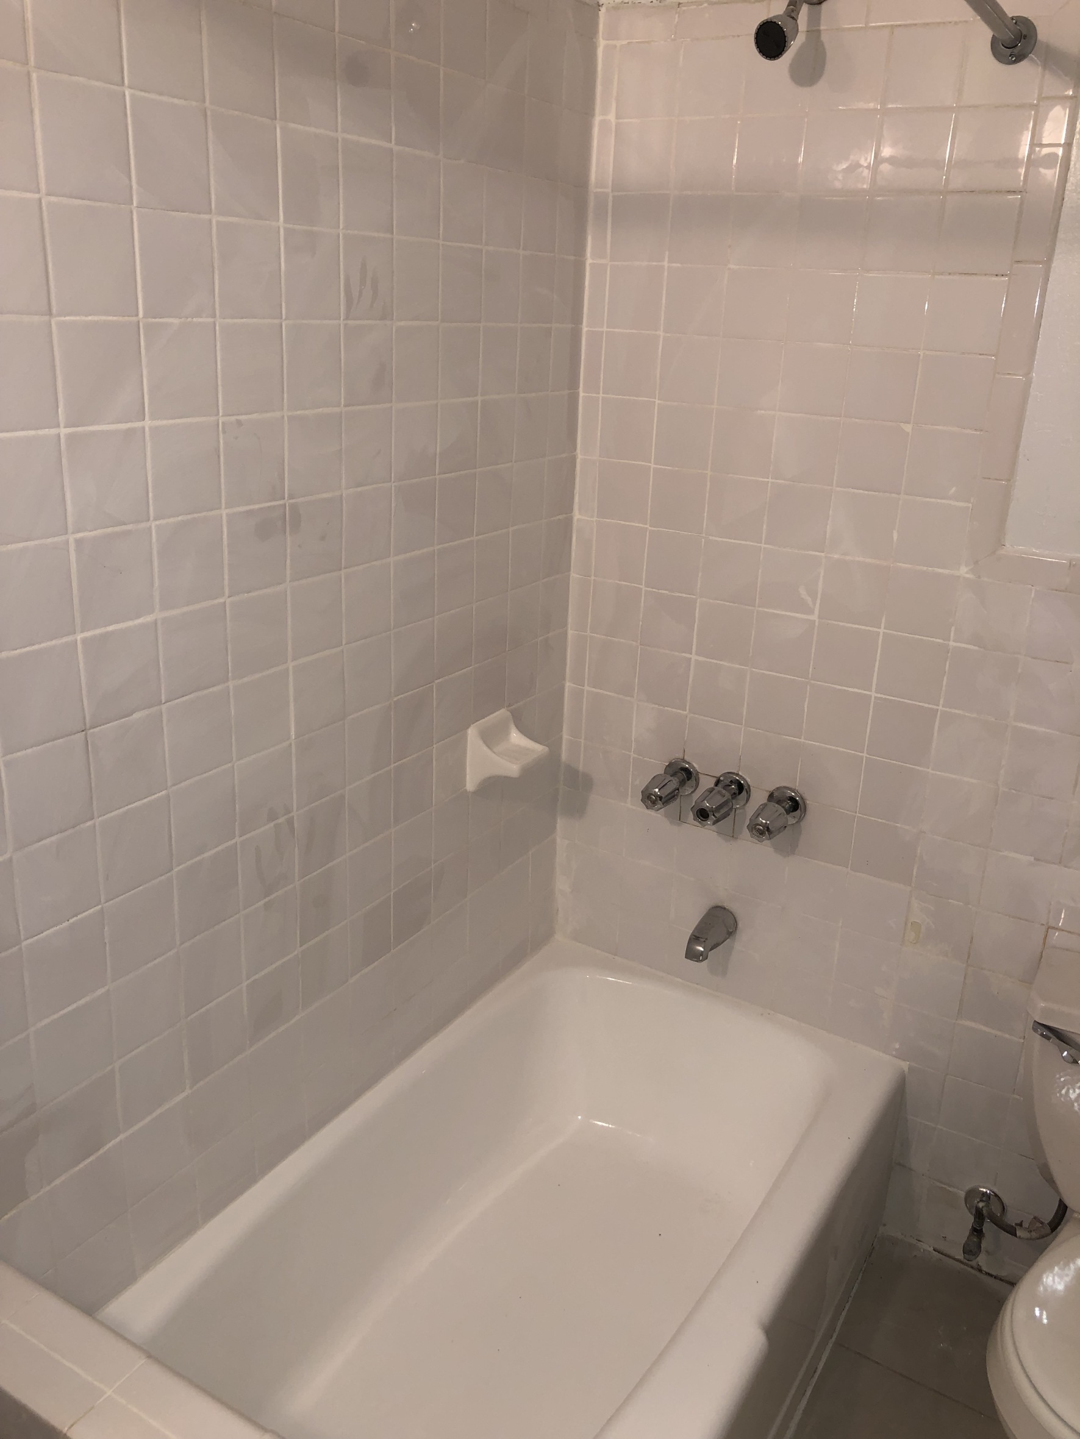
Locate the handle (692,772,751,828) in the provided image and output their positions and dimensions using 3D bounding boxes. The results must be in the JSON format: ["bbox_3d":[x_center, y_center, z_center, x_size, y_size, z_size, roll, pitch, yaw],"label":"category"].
[{"bbox_3d":[0.319,0.147,2.069,0.070,0.070,0.129,15,23,30],"label":"handle"}]

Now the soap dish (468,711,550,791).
[{"bbox_3d":[-0.051,0.064,2.017,0.098,0.120,0.115,14,22,28],"label":"soap dish"}]

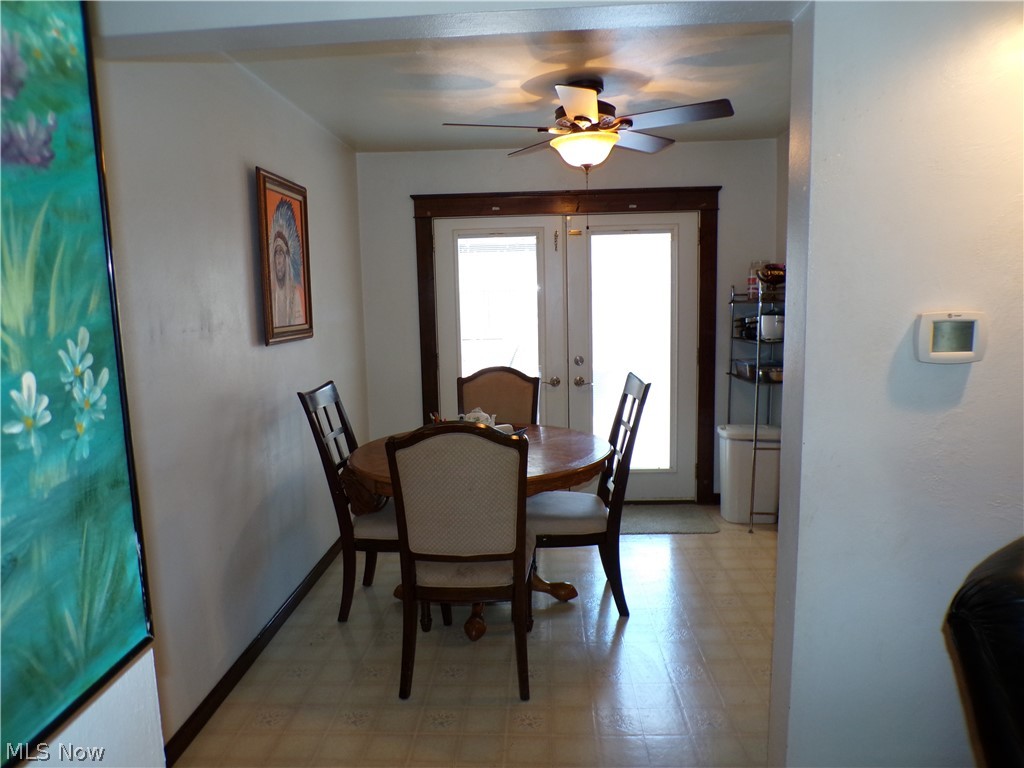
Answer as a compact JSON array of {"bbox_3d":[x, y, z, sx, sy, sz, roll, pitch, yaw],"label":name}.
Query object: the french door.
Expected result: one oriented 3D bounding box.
[{"bbox_3d":[0.380,-0.151,4.875,1.752,1.962,0.075,-1,7,3],"label":"french door"}]

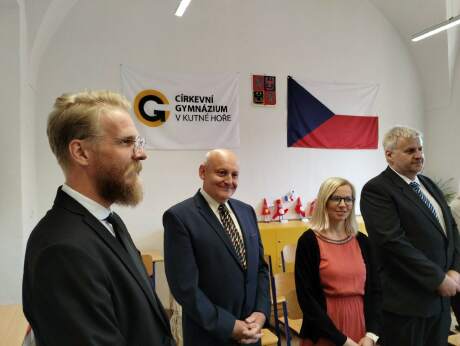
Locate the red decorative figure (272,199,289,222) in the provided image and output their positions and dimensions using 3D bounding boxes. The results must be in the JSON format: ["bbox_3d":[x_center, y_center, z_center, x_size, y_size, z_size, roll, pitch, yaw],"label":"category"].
[{"bbox_3d":[0.674,0.500,4.970,0.200,0.320,0.140,-1,3,-18],"label":"red decorative figure"}]

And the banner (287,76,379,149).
[{"bbox_3d":[1.505,-0.836,5.310,1.500,0.980,0.030,-1,3,-18],"label":"banner"}]

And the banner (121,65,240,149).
[{"bbox_3d":[-0.576,-0.780,4.620,1.500,1.000,0.030,-1,3,-18],"label":"banner"}]

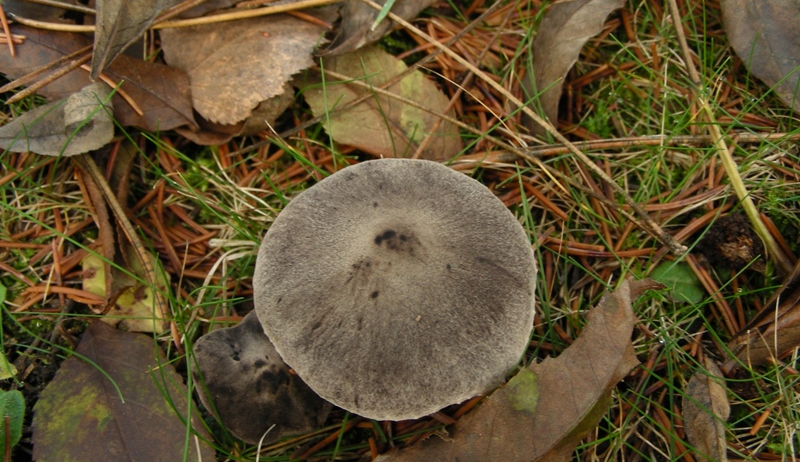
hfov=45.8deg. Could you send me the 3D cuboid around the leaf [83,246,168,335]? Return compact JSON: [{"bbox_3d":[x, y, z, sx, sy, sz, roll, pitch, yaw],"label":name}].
[{"bbox_3d":[-0.083,0.018,0.286,0.030,0.008,0.026,4,62,2],"label":"leaf"}]

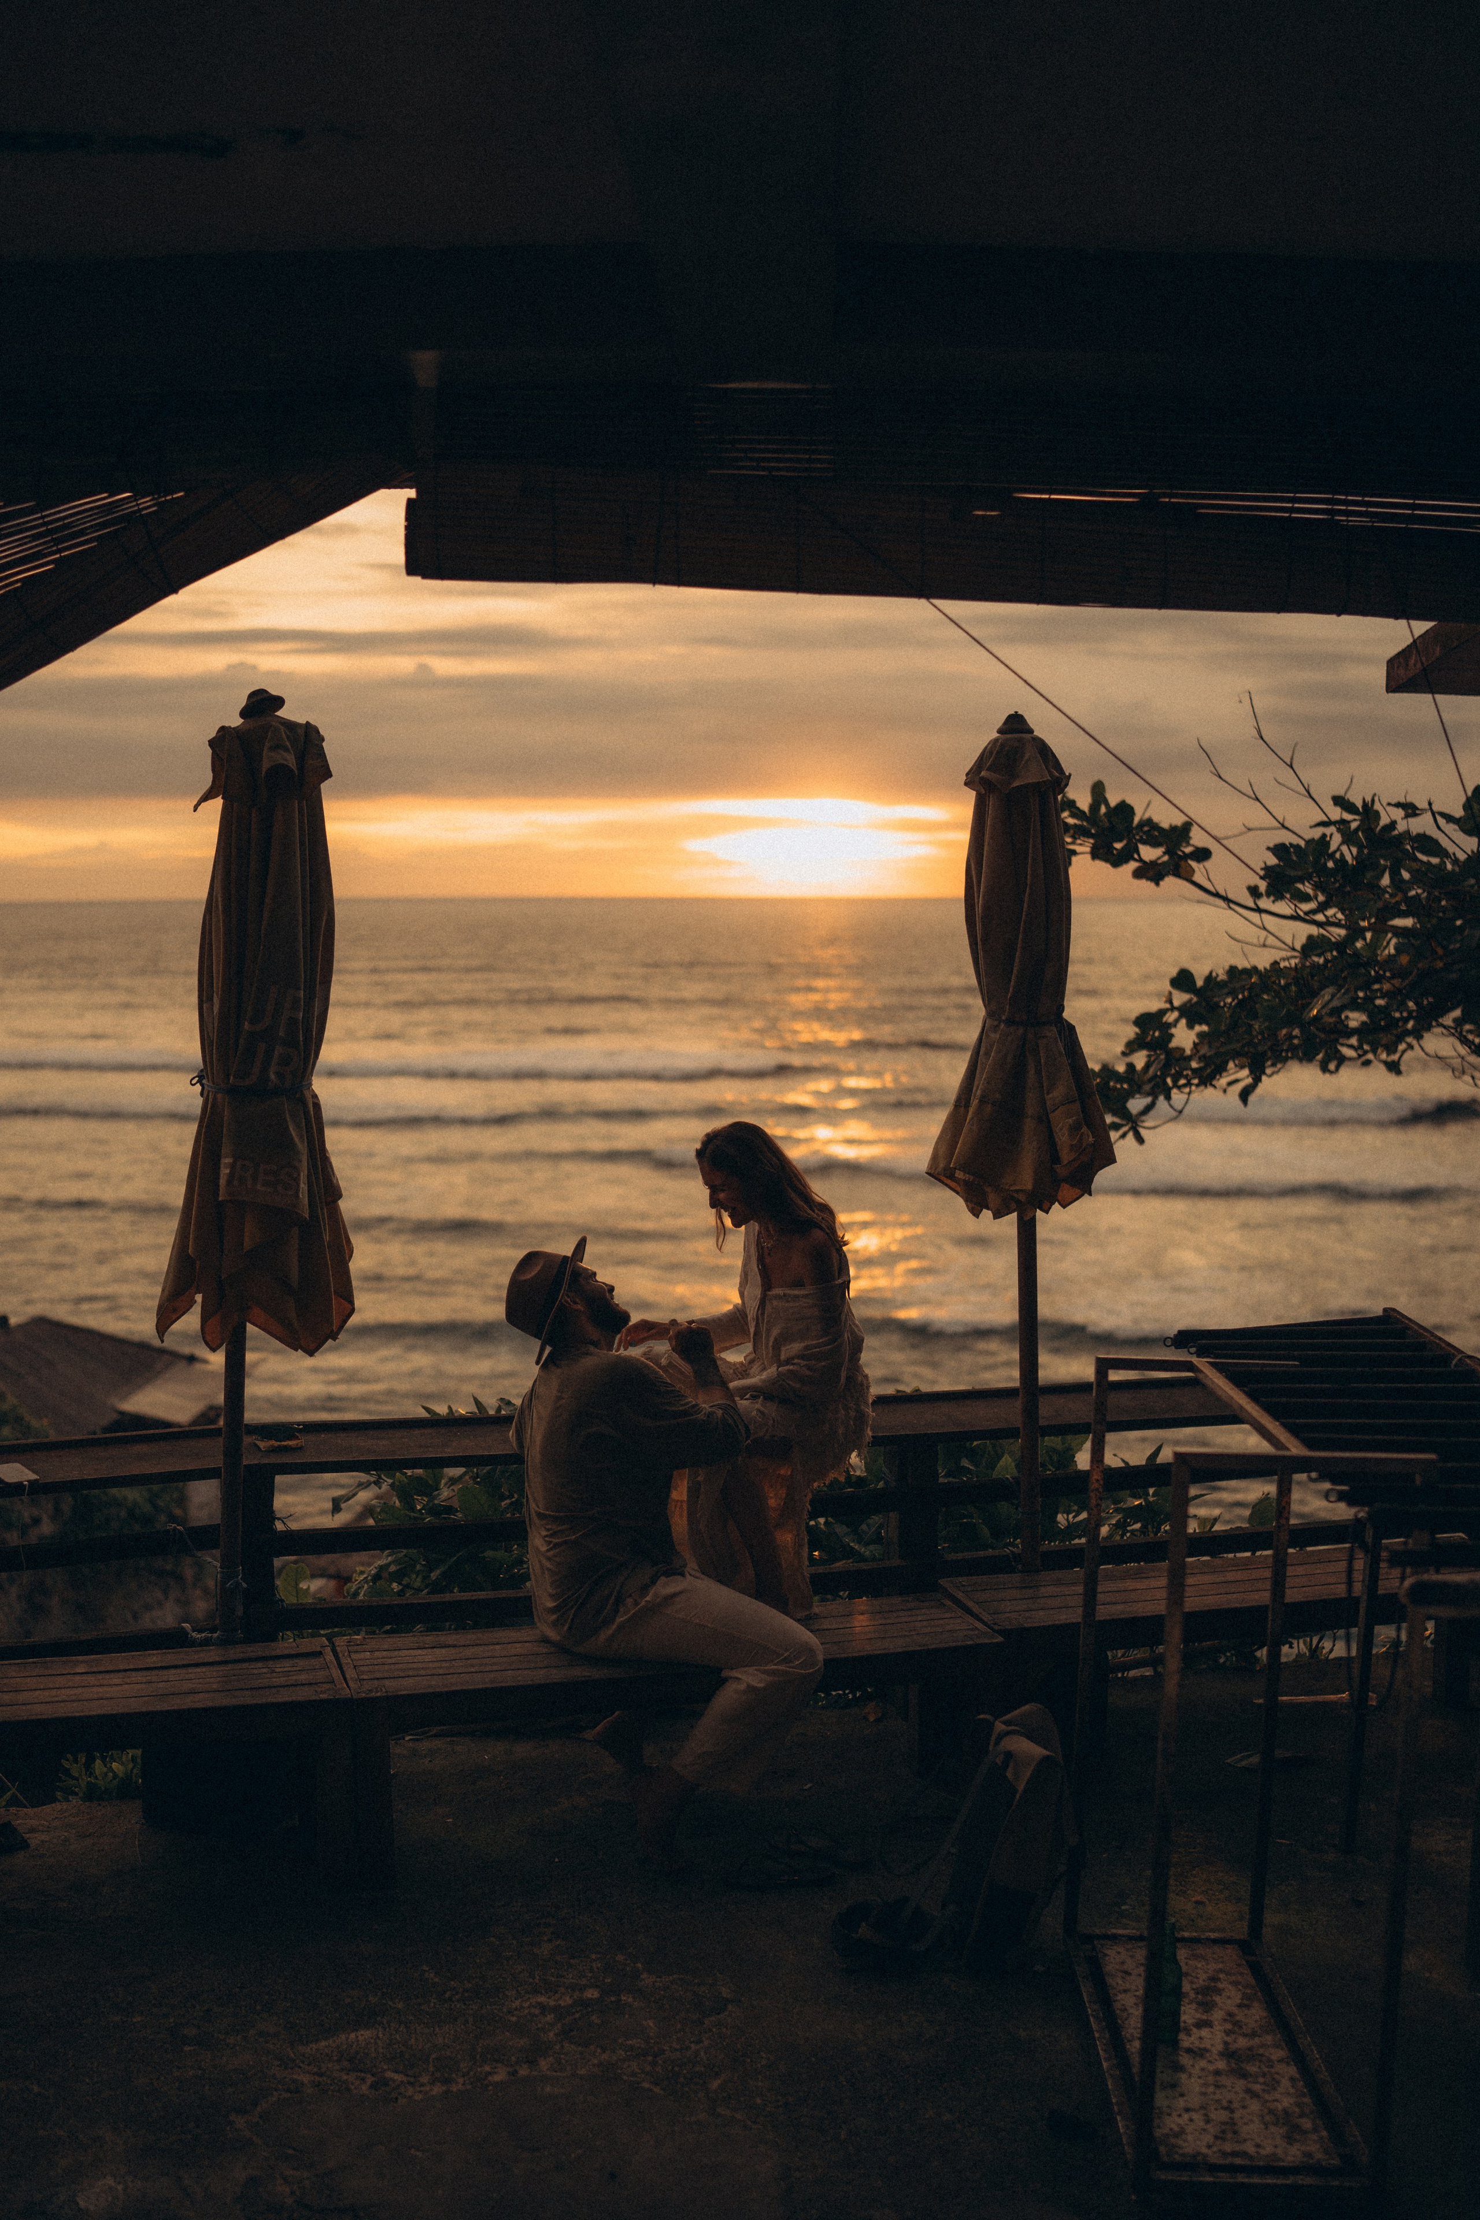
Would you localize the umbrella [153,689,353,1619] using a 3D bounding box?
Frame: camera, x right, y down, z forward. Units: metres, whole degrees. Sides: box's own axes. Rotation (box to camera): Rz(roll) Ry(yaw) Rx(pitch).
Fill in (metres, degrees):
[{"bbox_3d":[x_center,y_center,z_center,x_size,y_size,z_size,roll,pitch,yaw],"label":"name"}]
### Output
[{"bbox_3d":[-1.120,0.284,5.003,0.450,2.480,0.420,3,6,0],"label":"umbrella"}]

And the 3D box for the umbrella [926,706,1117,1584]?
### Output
[{"bbox_3d":[0.713,0.241,5.455,0.440,2.460,0.420,-2,6,0],"label":"umbrella"}]

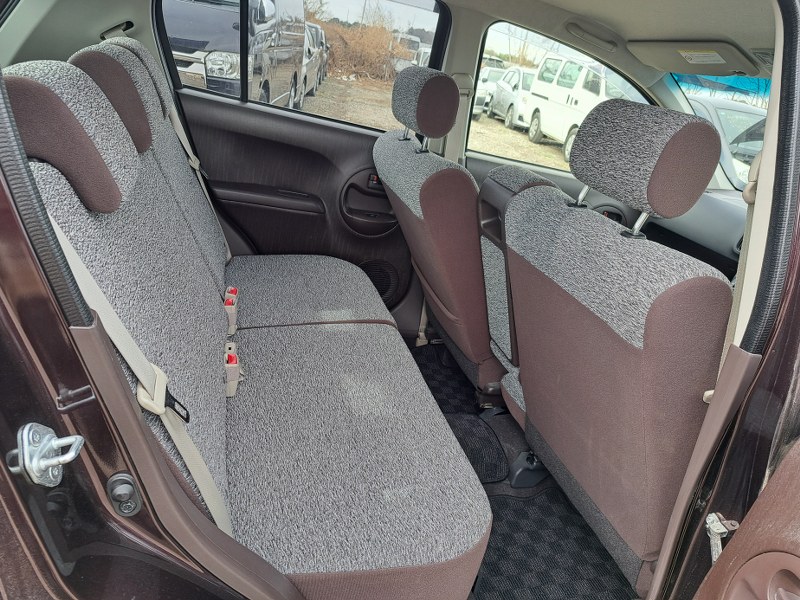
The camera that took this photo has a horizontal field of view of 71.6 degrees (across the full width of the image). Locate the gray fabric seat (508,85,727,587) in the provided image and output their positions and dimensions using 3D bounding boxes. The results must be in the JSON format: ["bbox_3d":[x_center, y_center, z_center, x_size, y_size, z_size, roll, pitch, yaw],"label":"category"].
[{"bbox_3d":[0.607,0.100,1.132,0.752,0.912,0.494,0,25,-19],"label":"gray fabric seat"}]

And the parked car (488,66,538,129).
[{"bbox_3d":[3.791,-5.726,15.899,1.700,1.480,4.300,5,24,-9],"label":"parked car"}]

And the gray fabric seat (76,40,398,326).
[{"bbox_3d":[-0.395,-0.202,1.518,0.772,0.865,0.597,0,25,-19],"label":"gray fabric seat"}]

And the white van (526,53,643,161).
[{"bbox_3d":[4.038,-3.831,11.082,1.690,1.950,4.450,5,24,-9],"label":"white van"}]

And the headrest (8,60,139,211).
[{"bbox_3d":[-0.424,-0.213,0.699,0.155,0.165,0.250,-11,28,-14],"label":"headrest"}]

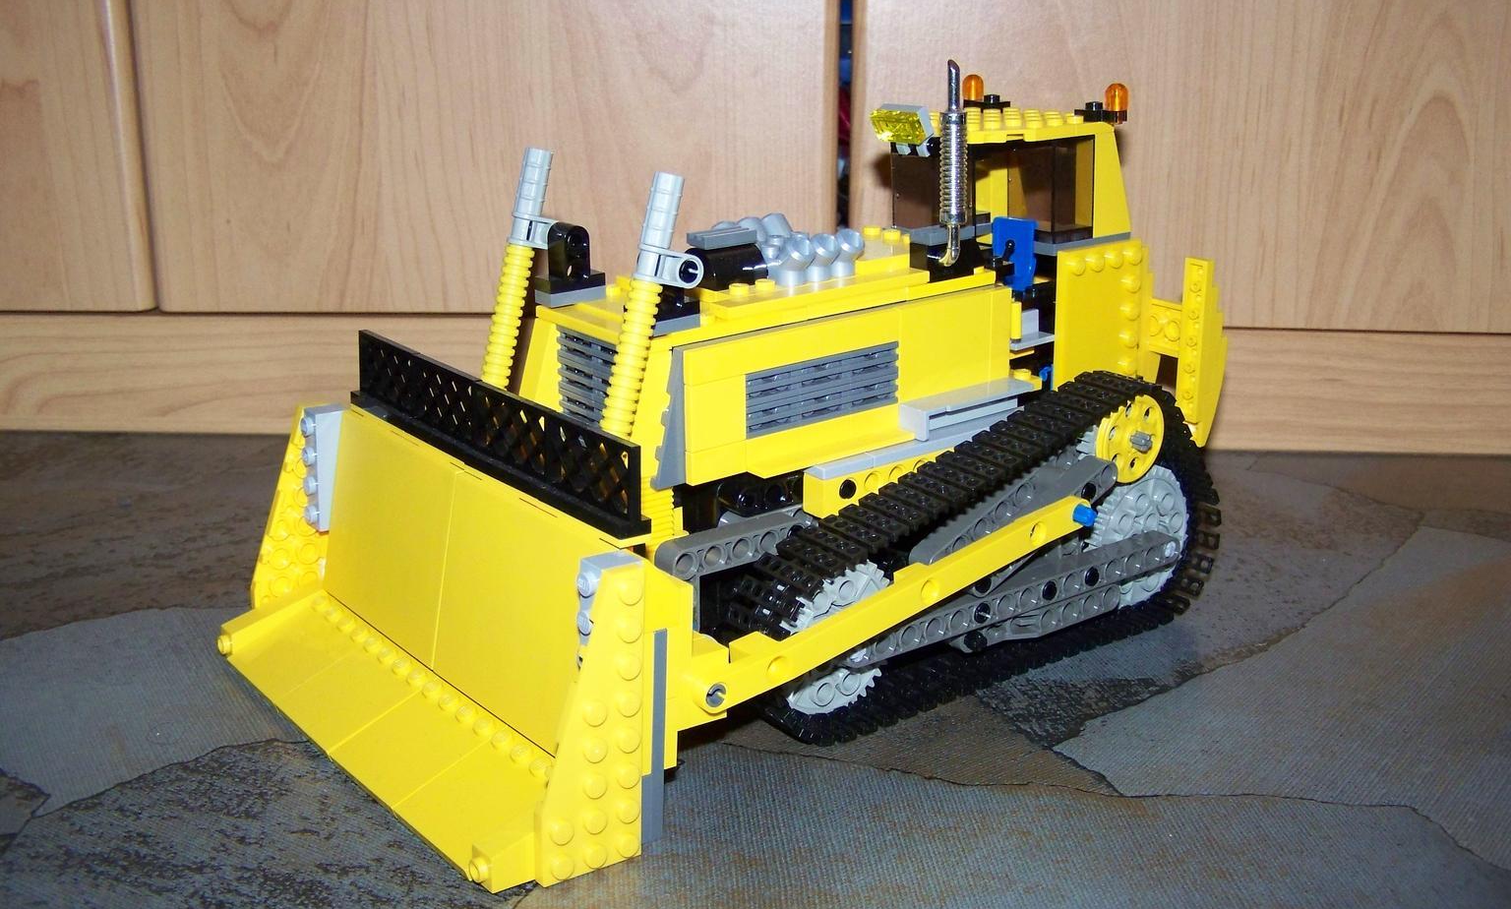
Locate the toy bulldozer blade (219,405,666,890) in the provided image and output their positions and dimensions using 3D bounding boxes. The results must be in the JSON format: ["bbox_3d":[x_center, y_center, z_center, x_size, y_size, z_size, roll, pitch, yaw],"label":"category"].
[{"bbox_3d":[-0.080,0.036,0.385,0.044,0.066,0.154,-11,21,-37],"label":"toy bulldozer blade"}]

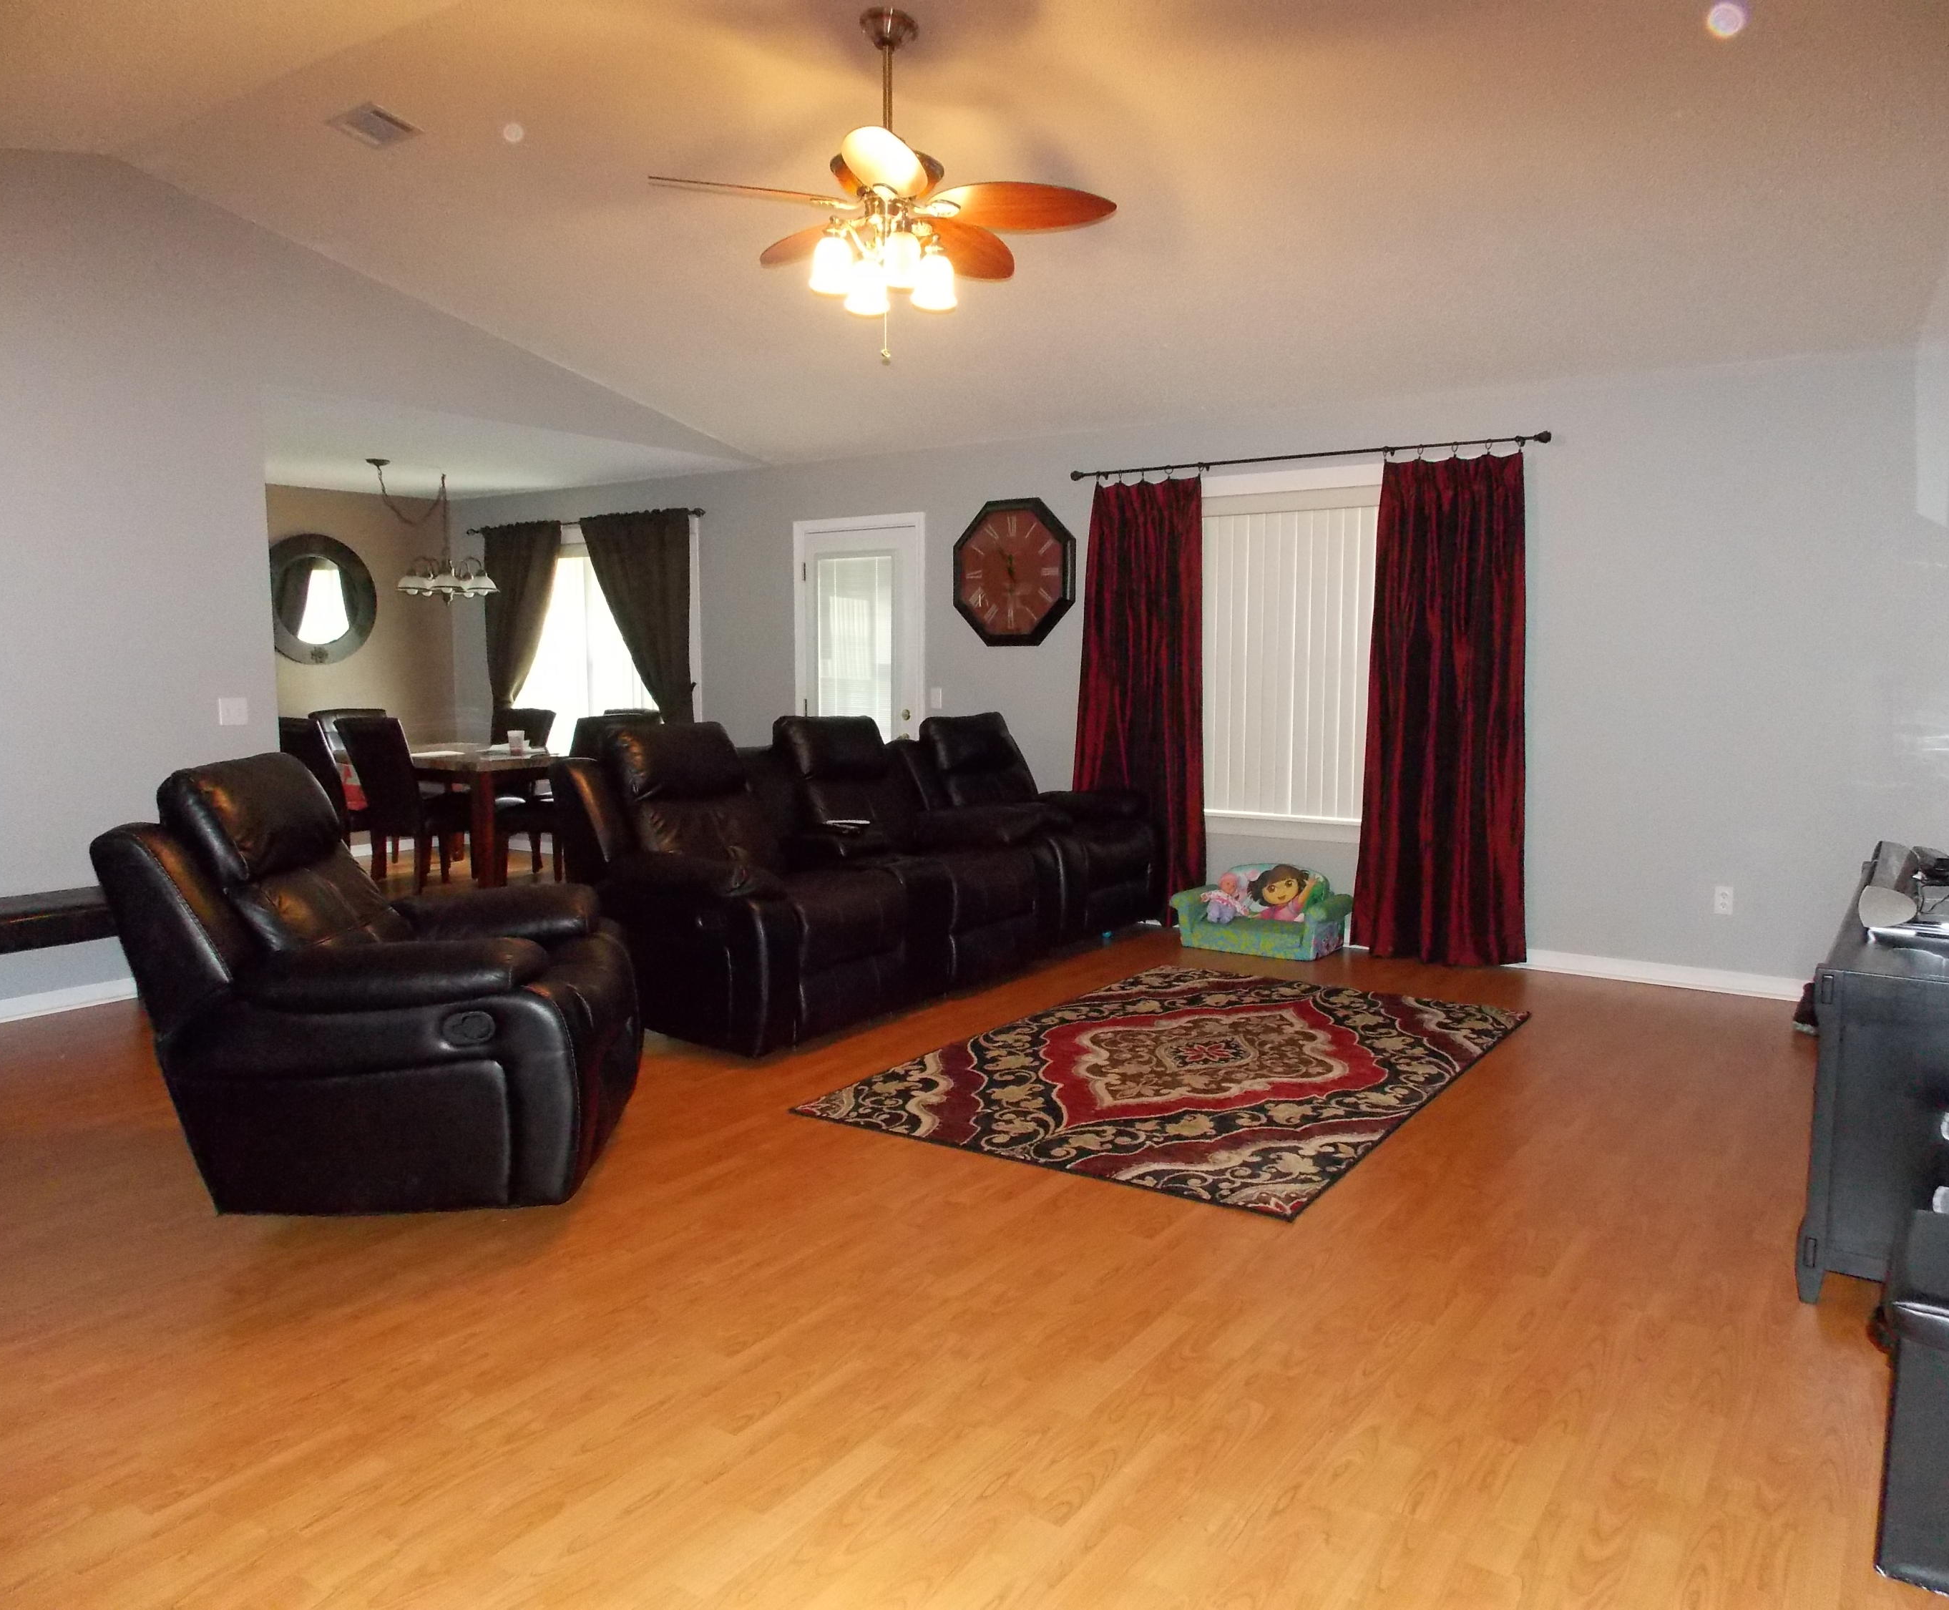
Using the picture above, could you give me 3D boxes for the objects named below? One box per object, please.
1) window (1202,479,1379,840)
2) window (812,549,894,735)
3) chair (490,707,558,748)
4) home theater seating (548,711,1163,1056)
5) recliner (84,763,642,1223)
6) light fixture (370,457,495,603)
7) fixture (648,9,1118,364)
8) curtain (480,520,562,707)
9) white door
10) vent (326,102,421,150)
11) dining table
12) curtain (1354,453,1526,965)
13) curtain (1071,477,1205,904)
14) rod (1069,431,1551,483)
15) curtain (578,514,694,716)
[{"bbox_3d":[1.448,-0.696,6.631,0.970,1.480,0.080,4,7,34],"label":"window"},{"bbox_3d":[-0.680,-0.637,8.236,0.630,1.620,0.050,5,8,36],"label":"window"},{"bbox_3d":[-3.202,-0.124,9.513,0.480,1.000,0.620,5,8,36],"label":"chair"},{"bbox_3d":[-0.342,0.175,6.086,1.160,1.060,2.730,4,7,34],"label":"home theater seating"},{"bbox_3d":[-1.538,0.404,3.873,1.150,1.050,0.980,0,6,-5],"label":"recliner"},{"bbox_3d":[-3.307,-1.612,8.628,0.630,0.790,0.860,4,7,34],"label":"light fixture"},{"bbox_3d":[-0.243,-1.749,4.010,1.300,0.870,1.300,4,7,34],"label":"fixture"},{"bbox_3d":[-3.051,-0.785,9.643,0.760,2.160,0.130,4,7,34],"label":"curtain"},{"bbox_3d":[-0.659,-0.554,8.107,0.920,2.100,0.090,4,7,34],"label":"white door"},{"bbox_3d":[-2.044,-2.305,4.858,0.290,0.025,0.195,5,-5,36],"label":"vent"},{"bbox_3d":[-3.232,0.042,9.066,1.500,0.765,0.920,5,8,36],"label":"dining table"},{"bbox_3d":[2.019,-0.387,6.184,0.660,2.170,0.140,4,7,34],"label":"curtain"},{"bbox_3d":[0.789,-0.497,7.036,0.790,2.130,0.130,5,8,36],"label":"curtain"},{"bbox_3d":[1.433,-1.563,6.469,2.260,0.055,0.090,4,7,34],"label":"rod"},{"bbox_3d":[-2.194,-0.763,9.209,1.000,2.100,0.130,5,8,36],"label":"curtain"}]

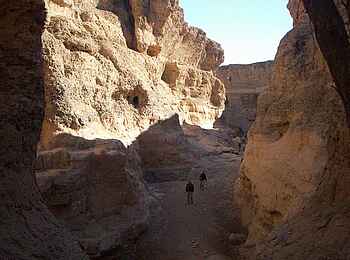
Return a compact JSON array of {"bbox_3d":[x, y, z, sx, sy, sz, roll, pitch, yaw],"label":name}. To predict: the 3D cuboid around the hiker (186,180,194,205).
[{"bbox_3d":[1.100,4.460,26.500,0.550,1.730,0.360,0,3,0],"label":"hiker"}]

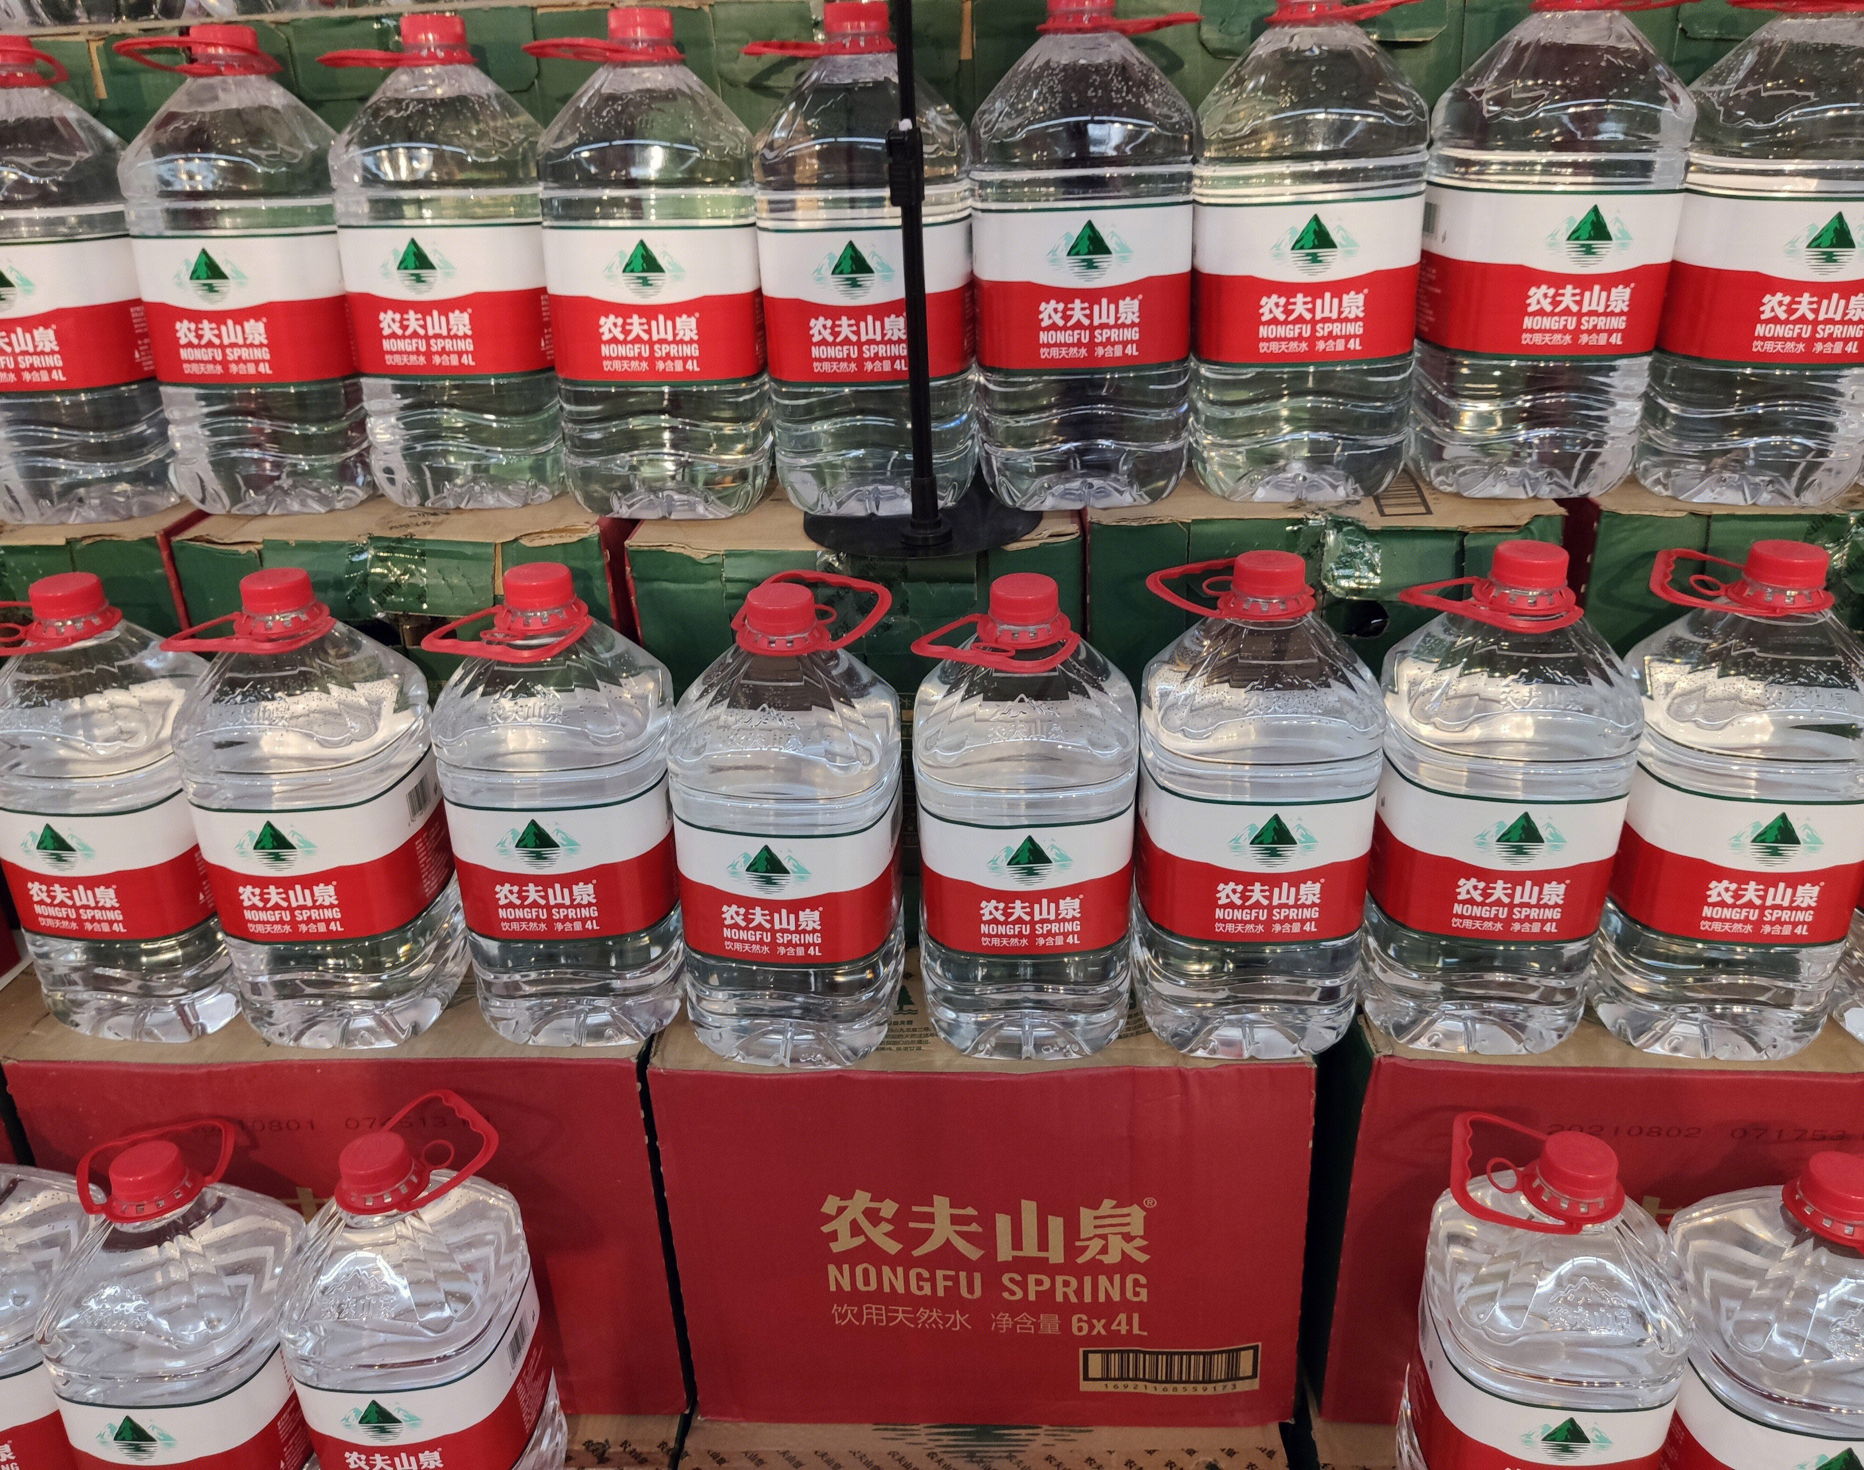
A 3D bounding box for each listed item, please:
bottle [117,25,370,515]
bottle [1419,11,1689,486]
[{"bbox_3d":[-0.470,-0.328,1.043,0.141,0.317,0.141,3,24,10],"label":"bottle"},{"bbox_3d":[0.400,-0.324,0.964,0.144,0.318,0.144,-3,24,-2],"label":"bottle"}]

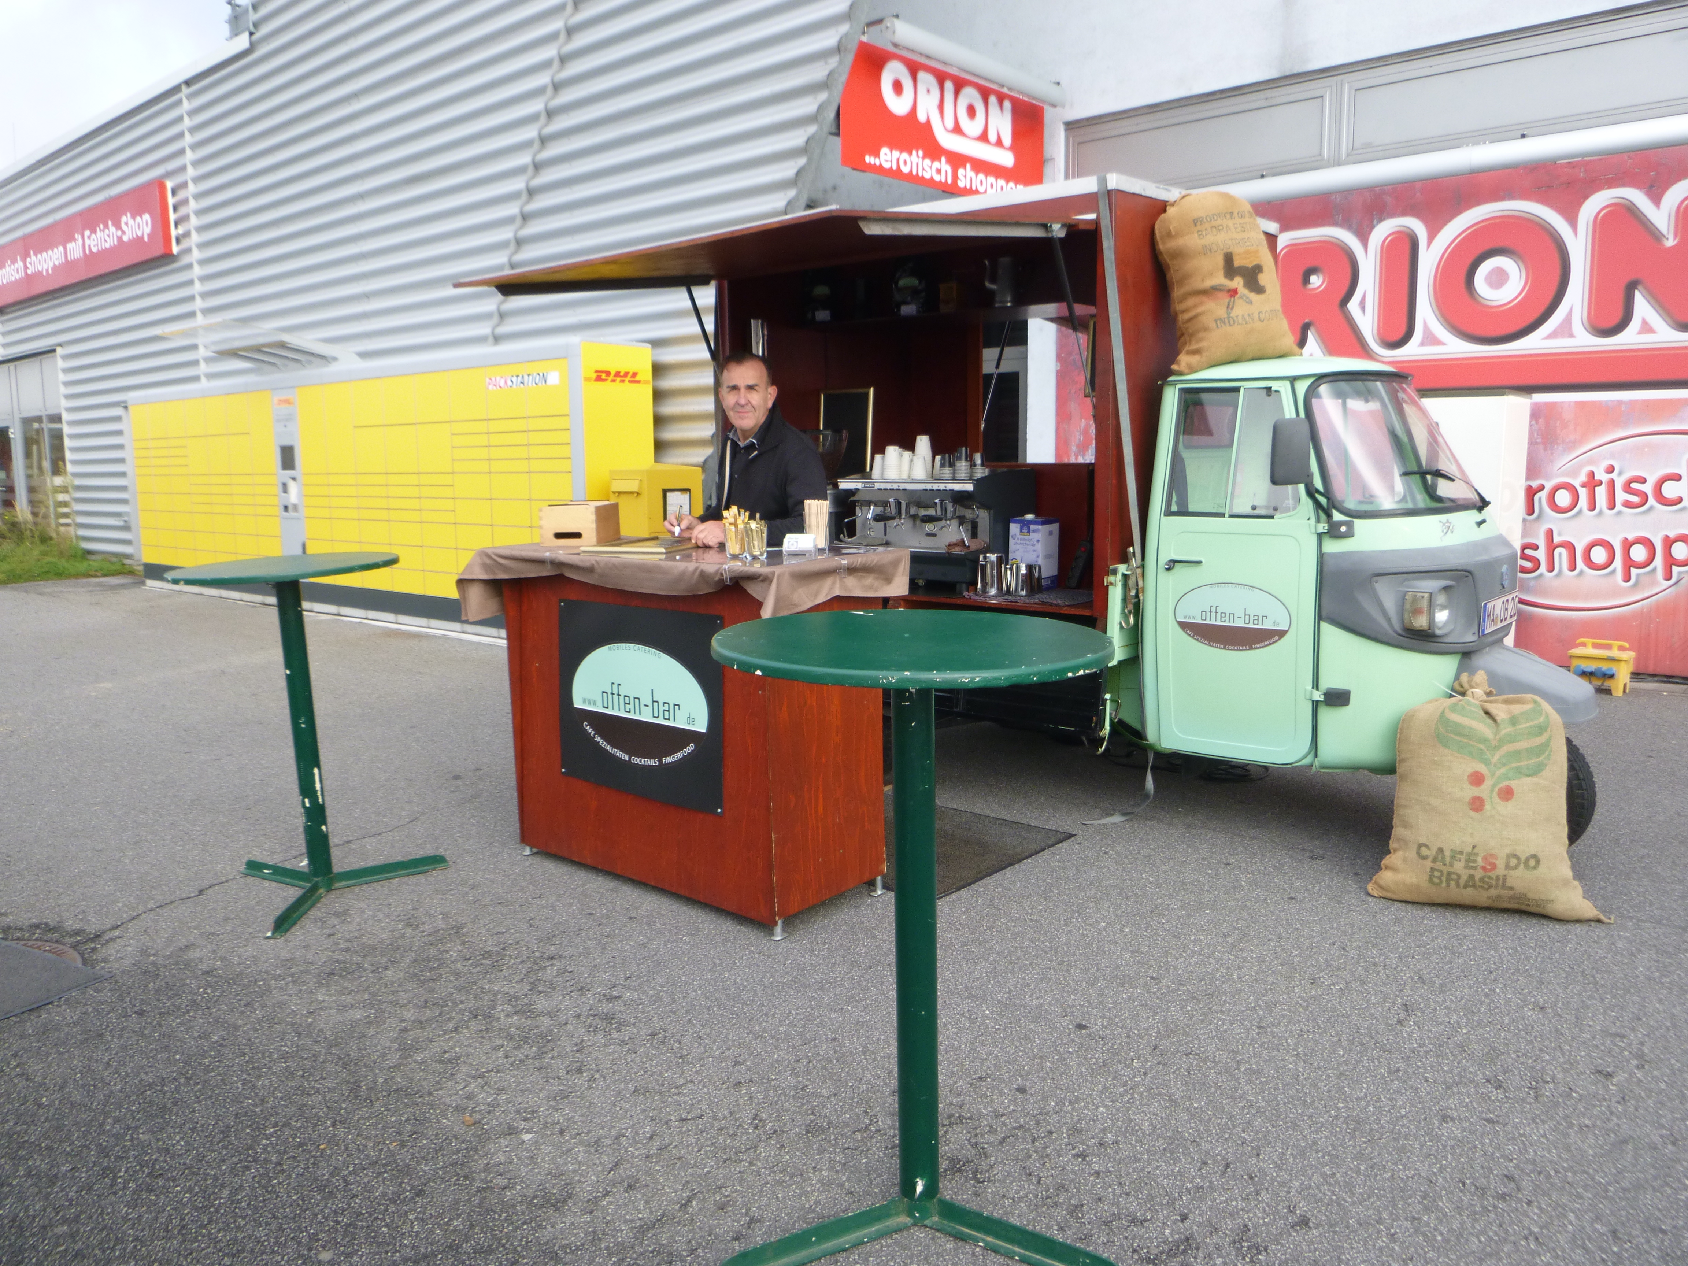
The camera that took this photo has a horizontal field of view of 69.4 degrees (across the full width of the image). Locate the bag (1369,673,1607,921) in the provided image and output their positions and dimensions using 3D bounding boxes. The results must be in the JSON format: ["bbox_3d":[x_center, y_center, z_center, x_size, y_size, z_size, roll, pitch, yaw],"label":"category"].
[{"bbox_3d":[2.021,0.482,3.848,0.630,0.700,0.310,3,9,24],"label":"bag"}]

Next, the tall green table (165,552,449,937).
[{"bbox_3d":[-1.823,0.328,4.045,0.730,1.110,0.730,-1,8,0],"label":"tall green table"}]

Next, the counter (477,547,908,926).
[{"bbox_3d":[-0.542,0.278,4.161,1.450,1.120,0.670,6,11,40],"label":"counter"}]

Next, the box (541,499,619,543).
[{"bbox_3d":[-0.999,-0.418,4.651,0.215,0.145,0.340,0,8,6],"label":"box"}]

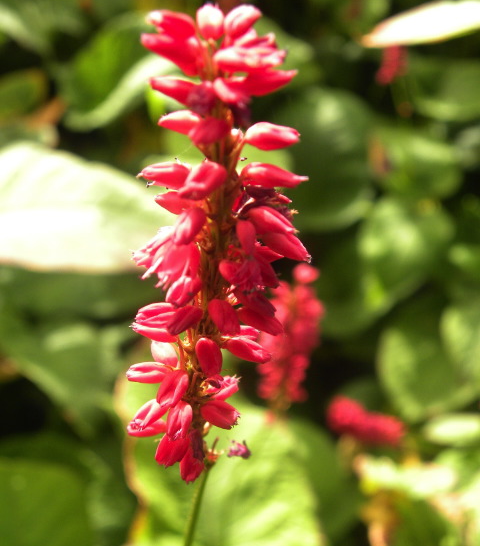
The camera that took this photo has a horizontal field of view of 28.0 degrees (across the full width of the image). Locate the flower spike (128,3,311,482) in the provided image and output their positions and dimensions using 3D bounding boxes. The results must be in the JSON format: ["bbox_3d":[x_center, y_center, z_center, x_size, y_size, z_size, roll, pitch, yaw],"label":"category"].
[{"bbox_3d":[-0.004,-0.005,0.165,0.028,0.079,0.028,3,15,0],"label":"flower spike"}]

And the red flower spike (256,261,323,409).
[{"bbox_3d":[0.022,0.029,0.430,0.025,0.061,0.025,8,15,0],"label":"red flower spike"}]

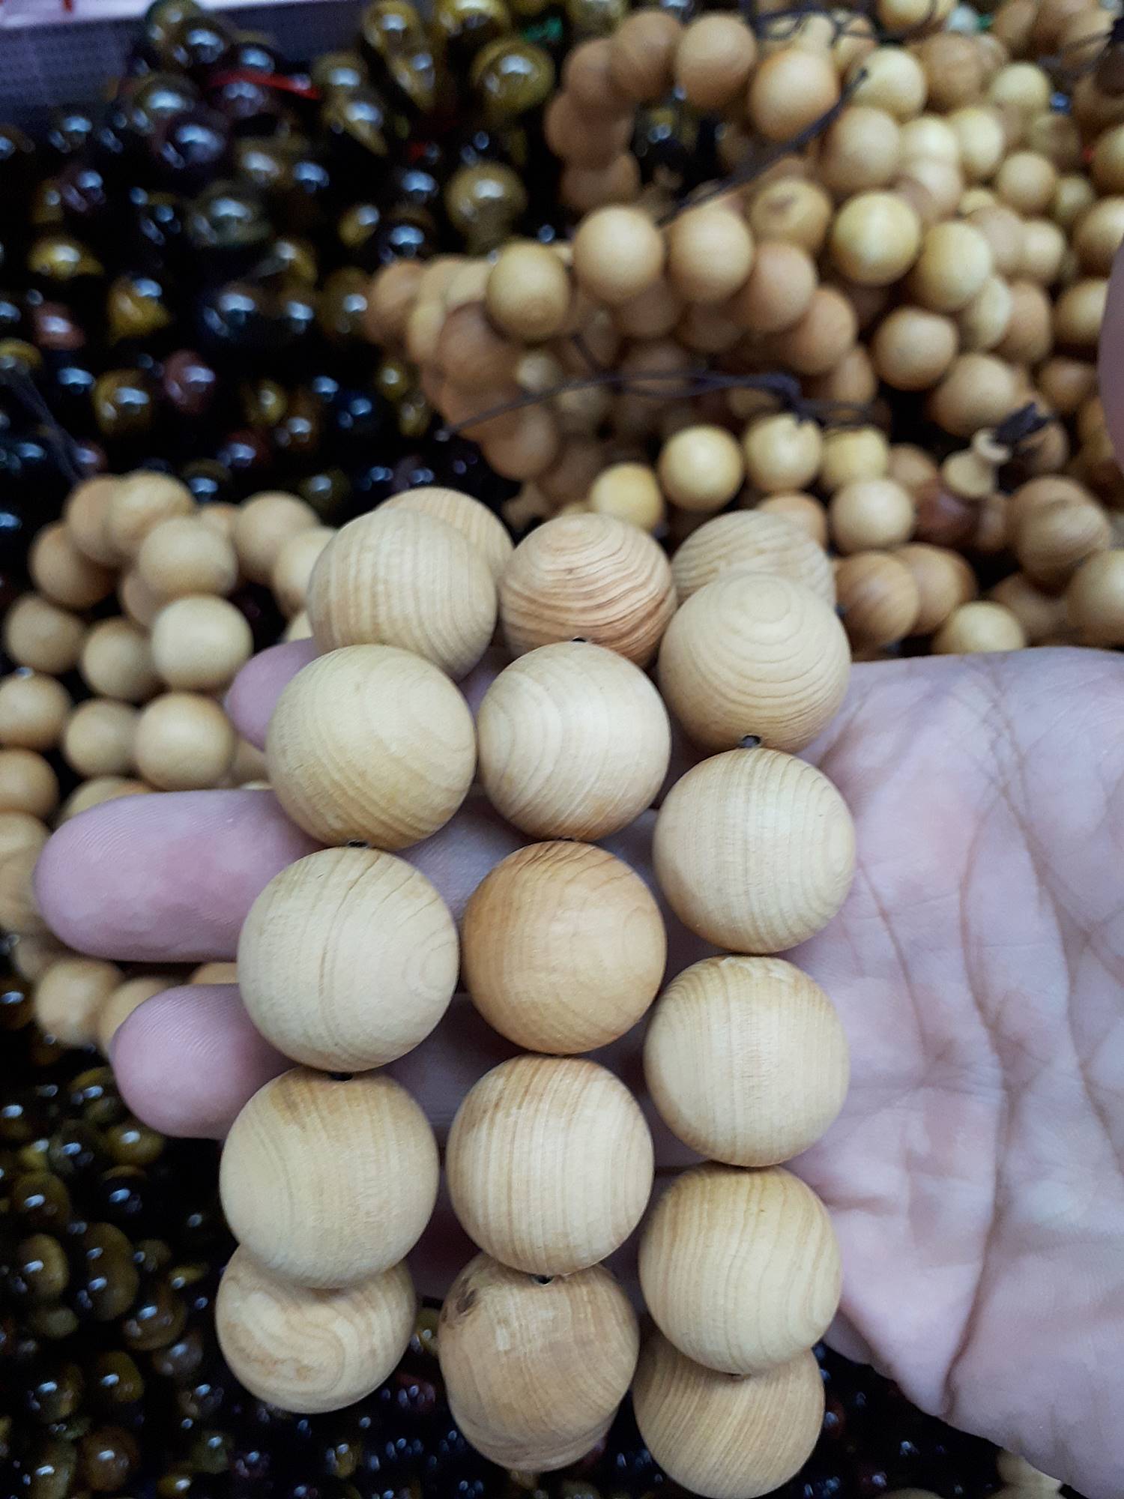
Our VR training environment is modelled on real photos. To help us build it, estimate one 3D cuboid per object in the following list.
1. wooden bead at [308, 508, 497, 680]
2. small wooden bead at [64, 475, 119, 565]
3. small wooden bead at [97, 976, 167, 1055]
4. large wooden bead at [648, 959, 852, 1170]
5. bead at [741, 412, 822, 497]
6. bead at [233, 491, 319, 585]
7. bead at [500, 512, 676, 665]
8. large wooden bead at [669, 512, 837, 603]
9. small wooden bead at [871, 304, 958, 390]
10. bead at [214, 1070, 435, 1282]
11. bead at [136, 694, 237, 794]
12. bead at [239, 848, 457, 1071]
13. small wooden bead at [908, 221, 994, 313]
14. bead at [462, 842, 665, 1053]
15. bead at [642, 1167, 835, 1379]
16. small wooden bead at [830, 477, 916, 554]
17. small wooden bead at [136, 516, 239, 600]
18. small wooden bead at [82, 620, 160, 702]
[{"bbox_3d":[-0.017,-0.015,0.124,0.020,0.020,0.020,0,58,0],"label":"wooden bead"},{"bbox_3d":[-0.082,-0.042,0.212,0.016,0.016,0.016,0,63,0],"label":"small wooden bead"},{"bbox_3d":[-0.089,0.057,0.246,0.017,0.017,0.017,0,57,0],"label":"small wooden bead"},{"bbox_3d":[0.018,0.031,0.116,0.020,0.020,0.020,0,63,0],"label":"large wooden bead"},{"bbox_3d":[0.047,-0.063,0.249,0.017,0.017,0.017,0,57,0],"label":"bead"},{"bbox_3d":[-0.056,-0.042,0.232,0.017,0.017,0.017,0,57,0],"label":"bead"},{"bbox_3d":[0.003,-0.017,0.133,0.020,0.020,0.020,0,63,0],"label":"bead"},{"bbox_3d":[0.023,-0.019,0.143,0.020,0.020,0.020,0,58,0],"label":"large wooden bead"},{"bbox_3d":[0.069,-0.079,0.229,0.016,0.016,0.016,0,58,0],"label":"small wooden bead"},{"bbox_3d":[-0.022,0.041,0.112,0.020,0.020,0.020,0,57,0],"label":"bead"},{"bbox_3d":[-0.066,-0.001,0.205,0.017,0.017,0.017,0,57,0],"label":"bead"},{"bbox_3d":[-0.020,0.019,0.108,0.020,0.020,0.020,0,57,0],"label":"bead"},{"bbox_3d":[0.074,-0.092,0.222,0.016,0.016,0.016,0,58,0],"label":"small wooden bead"},{"bbox_3d":[0.000,0.019,0.114,0.020,0.020,0.020,0,63,0],"label":"bead"},{"bbox_3d":[0.018,0.053,0.120,0.020,0.020,0.020,0,63,0],"label":"bead"},{"bbox_3d":[0.063,-0.047,0.236,0.016,0.016,0.016,0,63,0],"label":"small wooden bead"},{"bbox_3d":[-0.067,-0.033,0.209,0.017,0.017,0.017,0,57,0],"label":"small wooden bead"},{"bbox_3d":[-0.085,-0.017,0.227,0.016,0.016,0.016,0,58,0],"label":"small wooden bead"}]

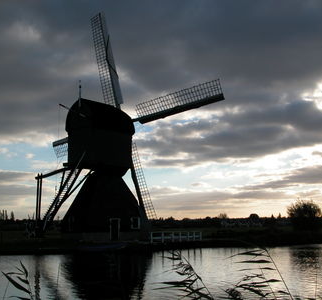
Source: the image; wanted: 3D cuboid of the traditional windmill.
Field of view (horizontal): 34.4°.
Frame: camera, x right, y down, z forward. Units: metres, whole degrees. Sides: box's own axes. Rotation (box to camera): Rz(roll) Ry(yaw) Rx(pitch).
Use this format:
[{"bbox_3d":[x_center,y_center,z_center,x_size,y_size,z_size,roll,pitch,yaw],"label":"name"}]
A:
[{"bbox_3d":[-7.318,-3.628,57.476,27.262,26.547,16.679,-6,-10,38],"label":"traditional windmill"}]

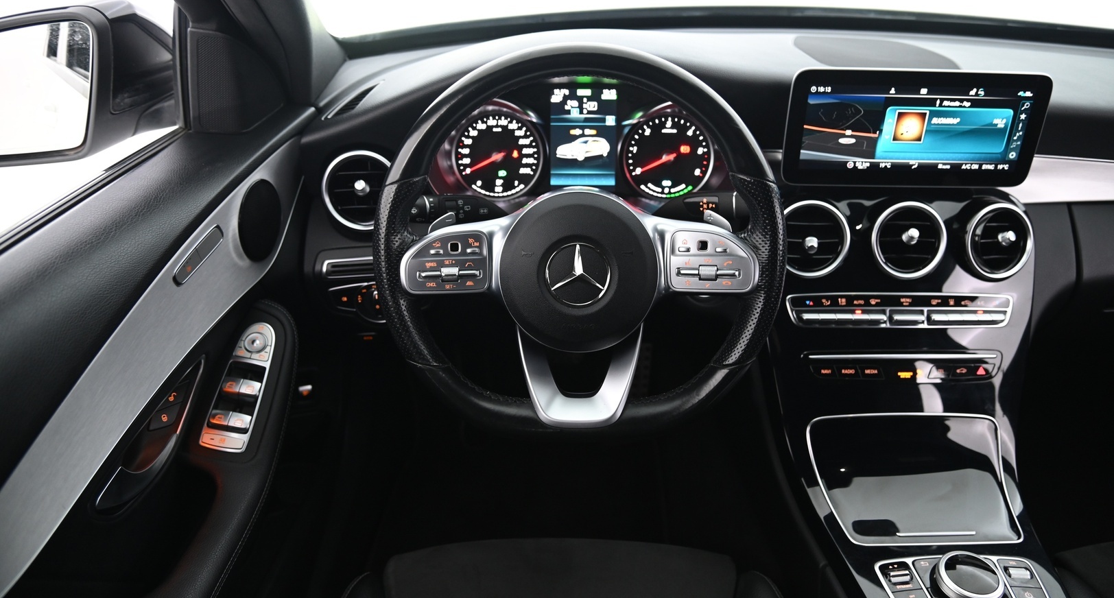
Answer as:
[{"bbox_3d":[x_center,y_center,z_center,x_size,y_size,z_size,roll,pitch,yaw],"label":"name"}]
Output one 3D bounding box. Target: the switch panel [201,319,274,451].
[{"bbox_3d":[-0.323,0.092,0.761,0.047,0.022,0.145,3,54,-5],"label":"switch panel"}]

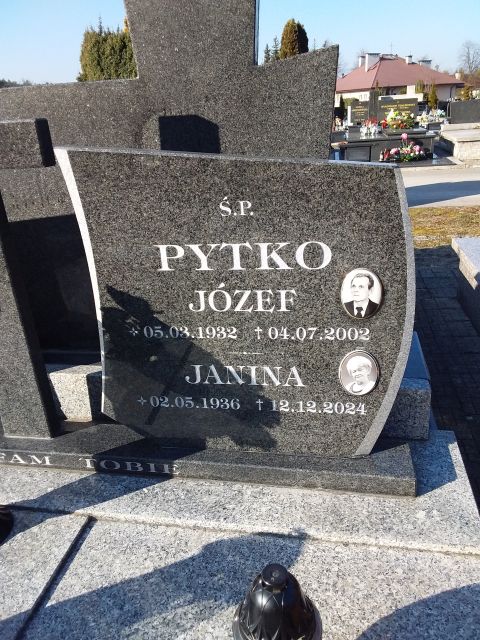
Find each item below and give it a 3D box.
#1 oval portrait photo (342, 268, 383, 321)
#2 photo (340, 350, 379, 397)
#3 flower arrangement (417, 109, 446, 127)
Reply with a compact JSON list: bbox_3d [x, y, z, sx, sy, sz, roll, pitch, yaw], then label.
[{"bbox_3d":[0.259,-0.054,1.094,0.087,0.110,0.012,0,18,12],"label":"oval portrait photo"},{"bbox_3d":[0.266,0.119,1.151,0.087,0.110,0.012,0,18,12],"label":"photo"},{"bbox_3d":[4.543,-4.796,12.280,0.640,0.380,0.360,0,23,12],"label":"flower arrangement"}]

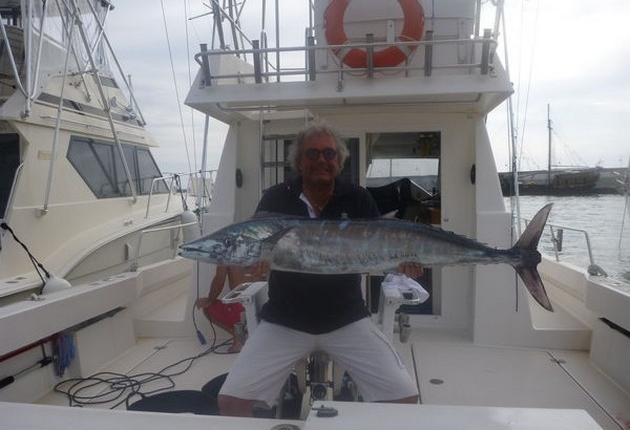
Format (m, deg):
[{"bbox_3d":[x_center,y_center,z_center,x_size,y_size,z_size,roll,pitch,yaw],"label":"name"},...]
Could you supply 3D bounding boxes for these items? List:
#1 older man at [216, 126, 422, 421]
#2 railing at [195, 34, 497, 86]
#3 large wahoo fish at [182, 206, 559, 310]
[{"bbox_3d":[0.020,0.460,2.100,0.800,1.670,0.540,-1,3,2],"label":"older man"},{"bbox_3d":[0.175,-1.130,3.720,2.170,0.320,0.150,-1,4,8],"label":"railing"},{"bbox_3d":[0.190,0.155,1.850,1.360,0.380,0.170,0,3,0],"label":"large wahoo fish"}]

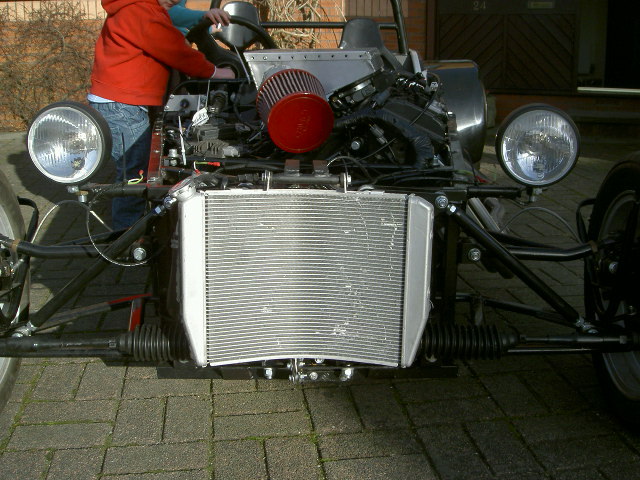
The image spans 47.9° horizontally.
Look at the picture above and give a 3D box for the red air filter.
[{"bbox_3d":[-0.055,-0.276,1.550,0.149,0.149,0.155,-2,26,-9],"label":"red air filter"}]

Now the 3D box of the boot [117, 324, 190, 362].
[{"bbox_3d":[-0.276,0.178,1.245,0.140,0.063,0.063,0,15,-1],"label":"boot"}]

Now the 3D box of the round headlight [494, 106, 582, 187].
[{"bbox_3d":[0.423,-0.188,1.419,0.160,0.160,0.120,1,15,6],"label":"round headlight"}]

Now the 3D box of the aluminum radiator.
[{"bbox_3d":[-0.024,0.063,1.200,0.407,0.290,0.075,0,9,-1],"label":"aluminum radiator"}]

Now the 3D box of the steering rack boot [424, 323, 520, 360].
[{"bbox_3d":[0.249,0.175,1.245,0.178,0.063,0.063,0,15,-1],"label":"steering rack boot"}]

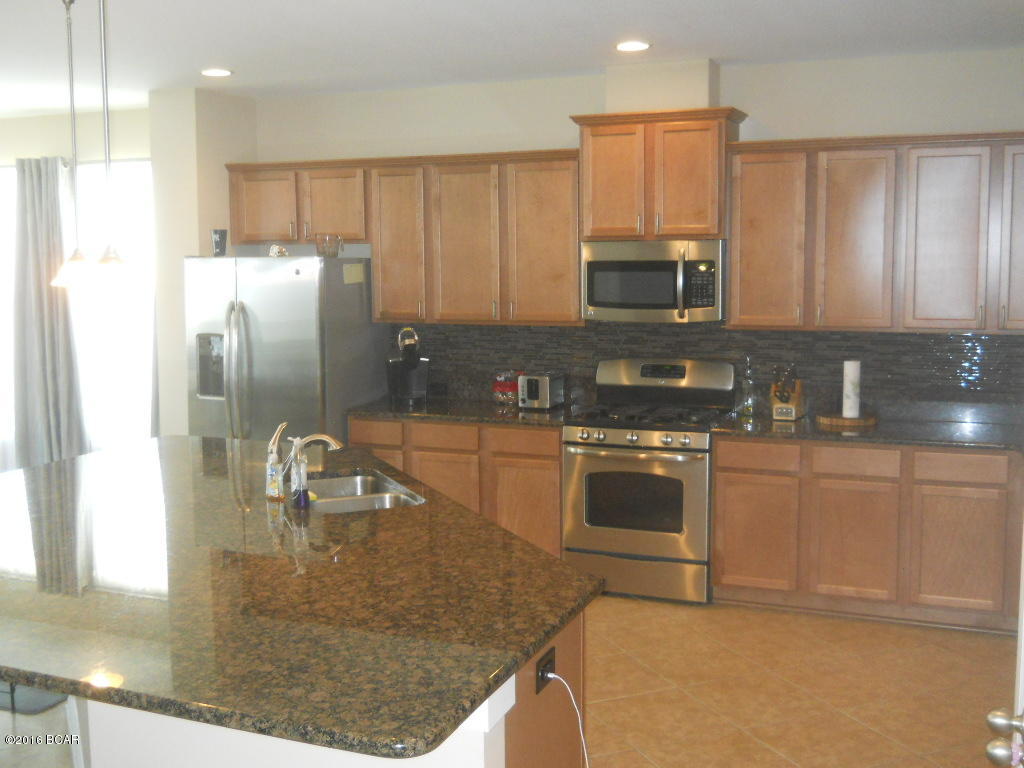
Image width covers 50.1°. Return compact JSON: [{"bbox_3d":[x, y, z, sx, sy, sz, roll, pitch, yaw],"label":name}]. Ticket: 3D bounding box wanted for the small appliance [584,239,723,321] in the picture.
[{"bbox_3d":[0.772,-0.547,5.811,0.755,0.418,0.405,2,7,21],"label":"small appliance"}]

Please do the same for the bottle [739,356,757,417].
[{"bbox_3d":[1.246,0.007,5.777,0.074,0.322,0.070,2,7,21],"label":"bottle"}]

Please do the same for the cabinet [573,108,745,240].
[{"bbox_3d":[0.773,-1.076,5.750,0.840,0.648,0.405,2,7,21],"label":"cabinet"}]

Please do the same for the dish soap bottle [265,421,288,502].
[{"bbox_3d":[-0.841,0.286,3.904,0.068,0.260,0.055,0,7,0],"label":"dish soap bottle"}]

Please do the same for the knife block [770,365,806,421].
[{"bbox_3d":[1.460,0.034,5.769,0.118,0.285,0.195,4,8,33],"label":"knife block"}]

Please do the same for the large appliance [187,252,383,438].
[{"bbox_3d":[-1.281,0.138,6.398,0.895,1.755,0.850,2,7,21],"label":"large appliance"}]

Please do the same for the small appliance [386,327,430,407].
[{"bbox_3d":[-0.612,-0.114,6.476,0.225,0.440,0.310,0,7,4],"label":"small appliance"}]

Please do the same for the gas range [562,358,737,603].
[{"bbox_3d":[0.723,0.484,5.779,0.760,1.190,0.680,2,7,21],"label":"gas range"}]

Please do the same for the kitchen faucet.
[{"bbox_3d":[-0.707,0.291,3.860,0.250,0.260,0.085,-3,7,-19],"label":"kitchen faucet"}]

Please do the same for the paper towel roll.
[{"bbox_3d":[1.742,0.026,5.616,0.091,0.286,0.091,2,7,21],"label":"paper towel roll"}]

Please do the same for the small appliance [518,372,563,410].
[{"bbox_3d":[0.164,0.038,6.165,0.180,0.182,0.245,2,7,21],"label":"small appliance"}]

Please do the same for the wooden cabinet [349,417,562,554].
[{"bbox_3d":[-0.214,0.617,6.272,1.295,0.886,0.620,2,7,21],"label":"wooden cabinet"}]

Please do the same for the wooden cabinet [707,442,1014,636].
[{"bbox_3d":[1.746,0.675,5.458,1.388,0.874,0.630,2,7,21],"label":"wooden cabinet"}]

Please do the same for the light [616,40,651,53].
[{"bbox_3d":[0.578,-1.597,5.212,0.164,0.030,0.164,2,7,21],"label":"light"}]

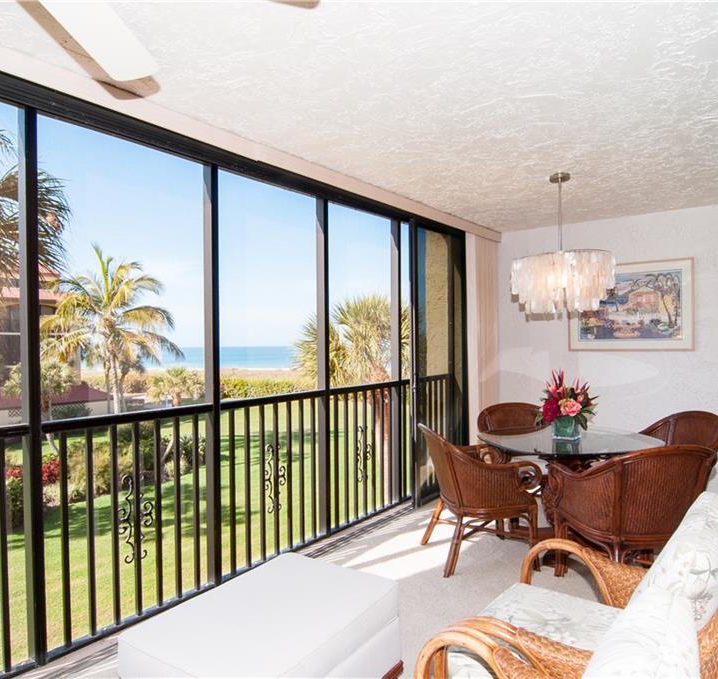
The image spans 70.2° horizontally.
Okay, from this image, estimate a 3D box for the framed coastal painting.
[{"bbox_3d":[2.464,-0.295,4.691,1.030,0.803,0.035,0,0,39],"label":"framed coastal painting"}]

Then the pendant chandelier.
[{"bbox_3d":[1.378,-0.639,3.486,0.646,0.929,0.646,0,0,39],"label":"pendant chandelier"}]

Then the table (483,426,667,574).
[{"bbox_3d":[1.312,0.990,3.236,1.081,0.744,1.081,0,0,39],"label":"table"}]

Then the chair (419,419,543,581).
[{"bbox_3d":[0.706,0.938,3.192,0.677,0.858,0.596,-1,0,-8],"label":"chair"}]

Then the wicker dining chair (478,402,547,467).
[{"bbox_3d":[1.278,0.931,3.726,0.596,0.858,0.677,-1,0,-7],"label":"wicker dining chair"}]

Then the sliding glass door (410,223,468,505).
[{"bbox_3d":[0.707,0.196,4.530,0.091,2.333,1.040,0,0,39],"label":"sliding glass door"}]

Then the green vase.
[{"bbox_3d":[1.313,0.545,3.219,0.151,0.146,0.151,-1,0,0],"label":"green vase"}]

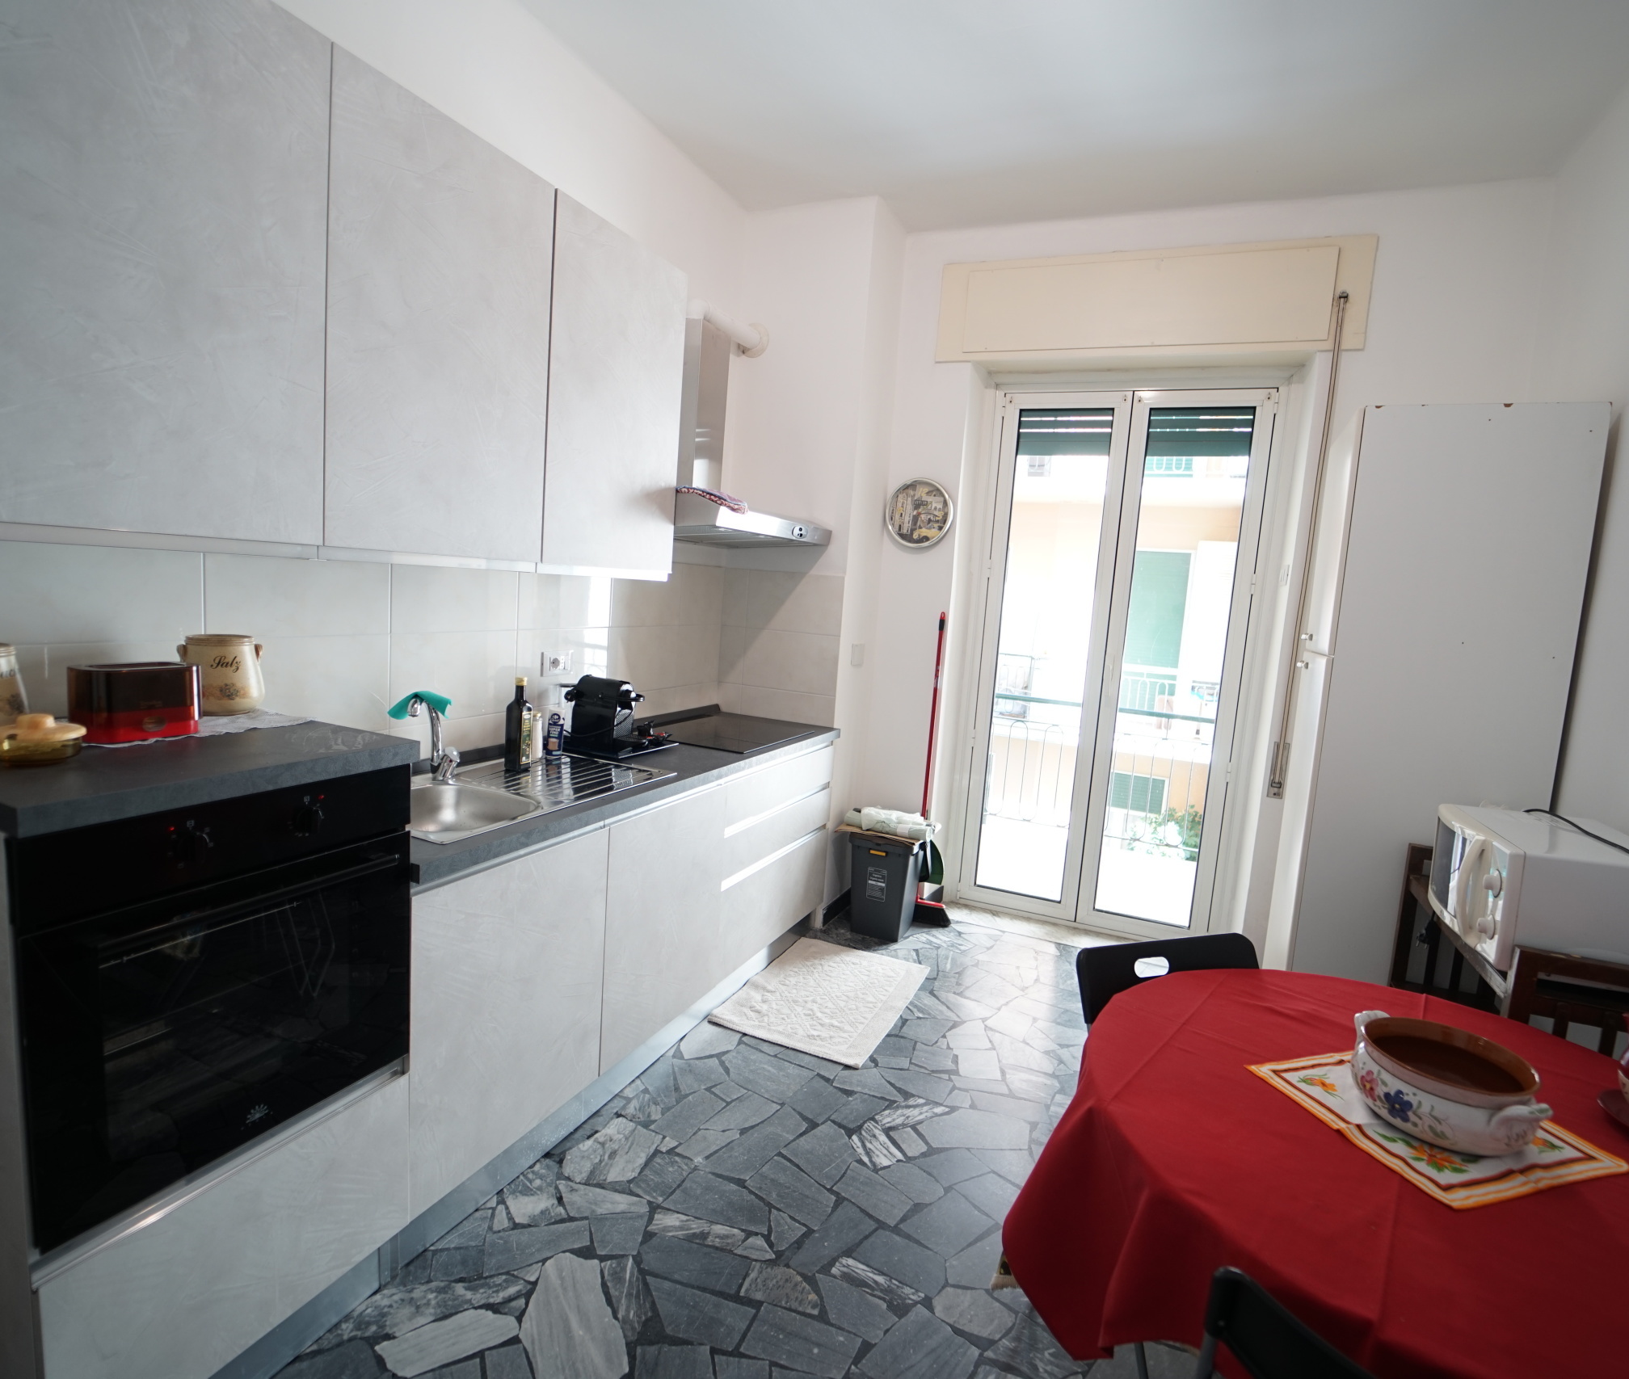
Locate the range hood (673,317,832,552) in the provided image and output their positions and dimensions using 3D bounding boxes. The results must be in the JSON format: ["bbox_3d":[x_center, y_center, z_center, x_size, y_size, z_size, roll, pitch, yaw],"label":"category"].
[{"bbox_3d":[-0.330,-0.975,3.035,0.524,0.771,0.889,7,7,24],"label":"range hood"}]

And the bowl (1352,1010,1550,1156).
[{"bbox_3d":[0.981,0.607,1.252,0.227,0.107,0.282,2,7,-20],"label":"bowl"}]

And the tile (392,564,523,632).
[{"bbox_3d":[-1.050,-0.293,2.394,0.012,0.260,0.461,7,8,25],"label":"tile"}]

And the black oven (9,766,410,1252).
[{"bbox_3d":[-1.144,0.424,1.411,0.570,0.600,0.597,7,7,24],"label":"black oven"}]

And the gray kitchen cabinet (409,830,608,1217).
[{"bbox_3d":[-0.984,0.717,2.078,0.607,0.758,0.603,7,8,25],"label":"gray kitchen cabinet"}]

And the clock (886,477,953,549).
[{"bbox_3d":[0.473,-0.799,3.662,0.311,0.311,0.044,7,7,21],"label":"clock"}]

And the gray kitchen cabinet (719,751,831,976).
[{"bbox_3d":[-0.404,0.604,3.273,0.607,0.758,0.861,7,8,25],"label":"gray kitchen cabinet"}]

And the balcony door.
[{"bbox_3d":[1.307,-0.102,3.653,1.141,2.439,0.080,7,8,19],"label":"balcony door"}]

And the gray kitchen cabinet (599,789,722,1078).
[{"bbox_3d":[-0.722,0.666,2.617,0.607,0.758,0.601,7,8,25],"label":"gray kitchen cabinet"}]

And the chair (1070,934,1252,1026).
[{"bbox_3d":[0.840,0.978,1.628,0.464,0.776,0.474,2,7,-19],"label":"chair"}]

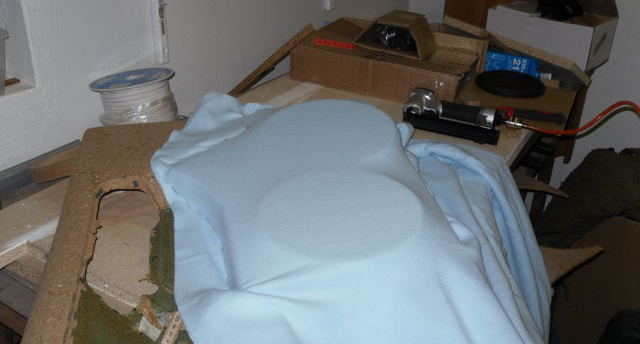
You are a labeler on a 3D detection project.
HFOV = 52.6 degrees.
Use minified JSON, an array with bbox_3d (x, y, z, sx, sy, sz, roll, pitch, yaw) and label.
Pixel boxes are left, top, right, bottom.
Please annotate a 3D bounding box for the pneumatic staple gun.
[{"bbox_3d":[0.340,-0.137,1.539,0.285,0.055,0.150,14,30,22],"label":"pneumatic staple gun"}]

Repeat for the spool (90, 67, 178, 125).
[{"bbox_3d":[-0.367,-0.139,1.289,0.174,0.095,0.174,-4,24,0],"label":"spool"}]

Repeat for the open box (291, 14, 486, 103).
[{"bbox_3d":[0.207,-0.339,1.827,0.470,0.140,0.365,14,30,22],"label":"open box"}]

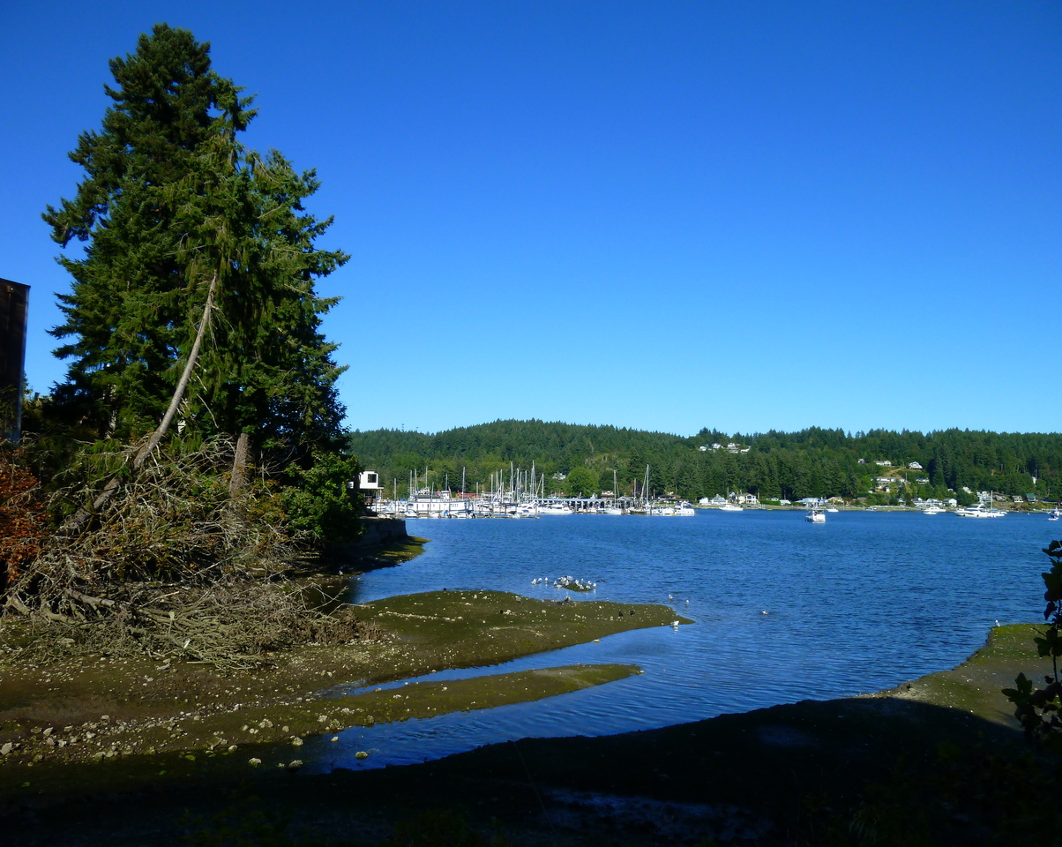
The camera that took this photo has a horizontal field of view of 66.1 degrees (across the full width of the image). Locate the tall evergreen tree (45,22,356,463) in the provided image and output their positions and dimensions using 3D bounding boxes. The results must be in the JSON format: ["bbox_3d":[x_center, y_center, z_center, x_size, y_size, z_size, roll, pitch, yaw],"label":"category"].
[{"bbox_3d":[-21.200,-10.000,51.500,19.000,32.000,16.500,0,-6,0],"label":"tall evergreen tree"}]

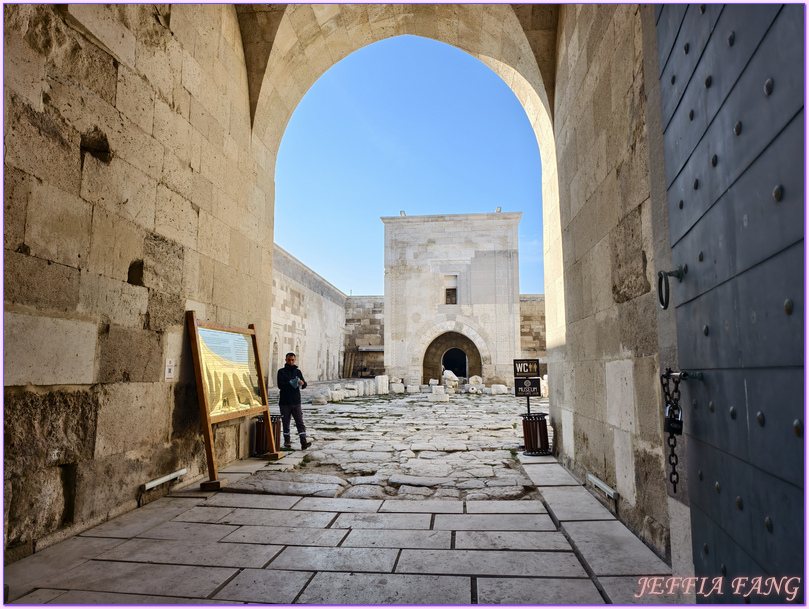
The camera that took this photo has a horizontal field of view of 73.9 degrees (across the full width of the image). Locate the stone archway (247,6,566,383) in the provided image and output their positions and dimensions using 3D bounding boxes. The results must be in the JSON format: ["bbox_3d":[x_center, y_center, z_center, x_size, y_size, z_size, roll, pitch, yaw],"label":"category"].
[{"bbox_3d":[-0.115,-1.417,9.412,5.150,7.950,1.500,-1,-7,6],"label":"stone archway"}]

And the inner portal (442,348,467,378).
[{"bbox_3d":[3.843,4.648,40.559,1.950,2.730,0.800,-1,-7,6],"label":"inner portal"}]

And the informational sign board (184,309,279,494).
[{"bbox_3d":[-2.487,1.307,7.959,0.300,2.230,2.330,-12,-8,3],"label":"informational sign board"}]

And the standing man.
[{"bbox_3d":[-2.006,1.777,9.902,0.580,1.740,0.460,3,-8,-24],"label":"standing man"}]

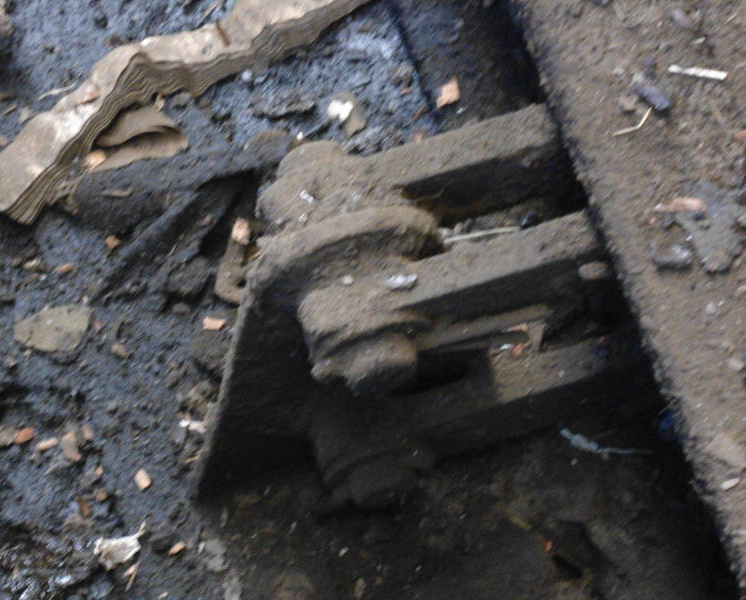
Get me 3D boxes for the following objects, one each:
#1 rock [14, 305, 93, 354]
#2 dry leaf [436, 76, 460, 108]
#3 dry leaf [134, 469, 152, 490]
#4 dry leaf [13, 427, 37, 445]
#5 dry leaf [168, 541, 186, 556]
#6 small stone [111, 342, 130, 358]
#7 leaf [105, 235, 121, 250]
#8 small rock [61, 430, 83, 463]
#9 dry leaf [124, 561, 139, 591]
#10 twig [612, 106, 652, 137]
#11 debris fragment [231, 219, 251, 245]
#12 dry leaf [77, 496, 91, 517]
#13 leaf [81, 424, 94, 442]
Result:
[{"bbox_3d":[-0.256,0.023,1.937,0.060,0.020,0.042,0,52,4],"label":"rock"},{"bbox_3d":[0.065,-0.178,2.080,0.015,0.006,0.035,3,52,6],"label":"dry leaf"},{"bbox_3d":[-0.148,0.114,1.555,0.008,0.004,0.013,-32,55,-10],"label":"dry leaf"},{"bbox_3d":[-0.228,0.088,1.591,0.013,0.004,0.009,-37,56,-13],"label":"dry leaf"},{"bbox_3d":[-0.146,0.186,1.812,0.013,0.005,0.005,-36,58,-22],"label":"dry leaf"},{"bbox_3d":[-0.220,0.044,2.112,0.015,0.008,0.011,23,54,18],"label":"small stone"},{"bbox_3d":[-0.179,-0.041,1.669,0.011,0.004,0.007,33,68,30],"label":"leaf"},{"bbox_3d":[-0.233,0.114,1.871,0.010,0.009,0.028,-17,53,-9],"label":"small rock"},{"bbox_3d":[-0.153,0.171,1.516,0.006,0.004,0.021,8,58,18],"label":"dry leaf"},{"bbox_3d":[0.213,-0.143,1.967,0.044,0.005,0.009,-37,59,-23],"label":"twig"},{"bbox_3d":[-0.116,-0.060,2.133,0.015,0.009,0.026,-10,51,-8],"label":"debris fragment"},{"bbox_3d":[-0.185,0.131,1.552,0.006,0.004,0.015,-21,54,-2],"label":"dry leaf"},{"bbox_3d":[-0.187,0.086,1.583,0.005,0.004,0.013,-25,54,-5],"label":"leaf"}]

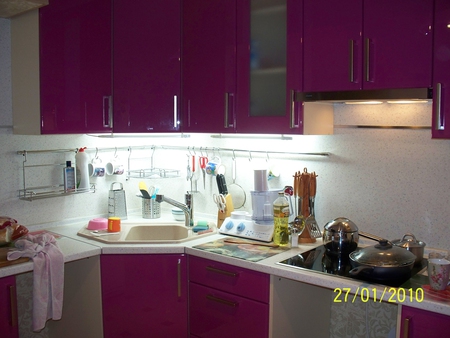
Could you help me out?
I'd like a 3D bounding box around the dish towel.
[{"bbox_3d":[-0.835,0.503,2.076,0.255,0.355,0.240,4,7,40],"label":"dish towel"}]

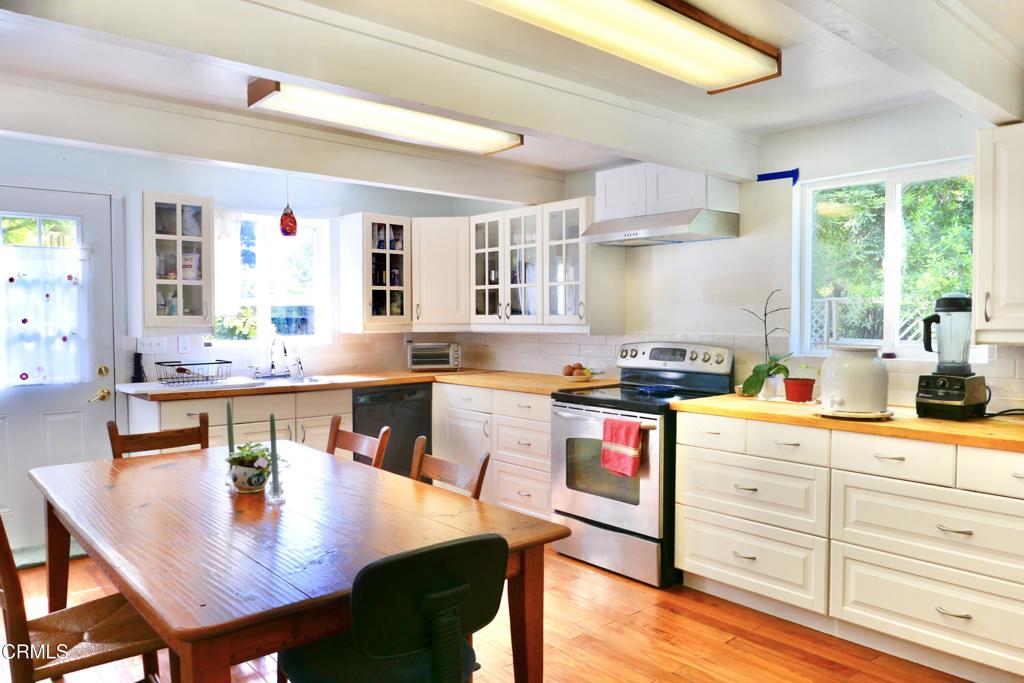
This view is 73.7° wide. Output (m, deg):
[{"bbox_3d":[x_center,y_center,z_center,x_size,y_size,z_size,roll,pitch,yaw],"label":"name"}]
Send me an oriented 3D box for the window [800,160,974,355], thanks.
[{"bbox_3d":[1.805,-0.371,3.323,0.090,0.906,0.860,-2,2,-42],"label":"window"}]

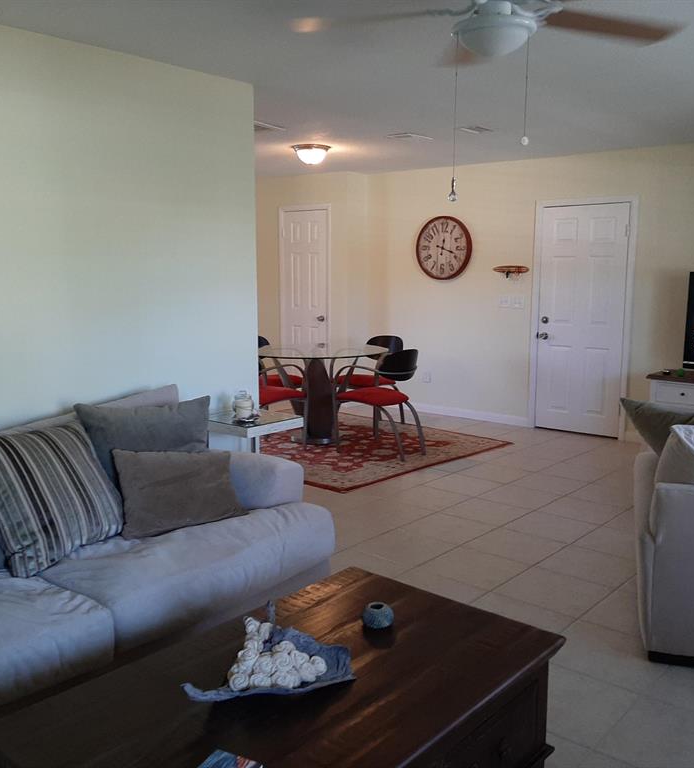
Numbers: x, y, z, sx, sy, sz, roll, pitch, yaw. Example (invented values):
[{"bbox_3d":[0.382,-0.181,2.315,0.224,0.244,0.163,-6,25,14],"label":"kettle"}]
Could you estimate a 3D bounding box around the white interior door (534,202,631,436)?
[{"bbox_3d":[2.083,-0.566,6.836,0.800,2.020,0.050,8,11,40],"label":"white interior door"}]

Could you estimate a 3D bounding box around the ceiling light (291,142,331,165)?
[{"bbox_3d":[-0.277,-1.857,6.202,0.330,0.150,0.330,0,9,0],"label":"ceiling light"}]

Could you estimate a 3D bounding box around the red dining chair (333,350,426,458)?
[{"bbox_3d":[0.313,0.137,6.113,0.640,0.830,0.530,8,11,40],"label":"red dining chair"}]

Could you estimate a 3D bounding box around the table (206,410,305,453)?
[{"bbox_3d":[-0.523,0.503,4.312,0.410,0.630,0.430,8,11,40],"label":"table"}]

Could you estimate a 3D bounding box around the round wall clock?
[{"bbox_3d":[0.967,-1.344,7.647,0.625,0.625,0.055,8,11,40],"label":"round wall clock"}]

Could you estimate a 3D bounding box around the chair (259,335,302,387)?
[{"bbox_3d":[-0.733,-0.008,6.987,0.640,0.840,0.530,8,11,40],"label":"chair"}]

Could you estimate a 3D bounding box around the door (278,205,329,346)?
[{"bbox_3d":[-0.444,-0.859,8.503,0.670,2.050,0.050,8,11,40],"label":"door"}]

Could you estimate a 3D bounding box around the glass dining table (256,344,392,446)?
[{"bbox_3d":[-0.269,0.096,6.556,1.210,0.770,1.210,0,9,0],"label":"glass dining table"}]

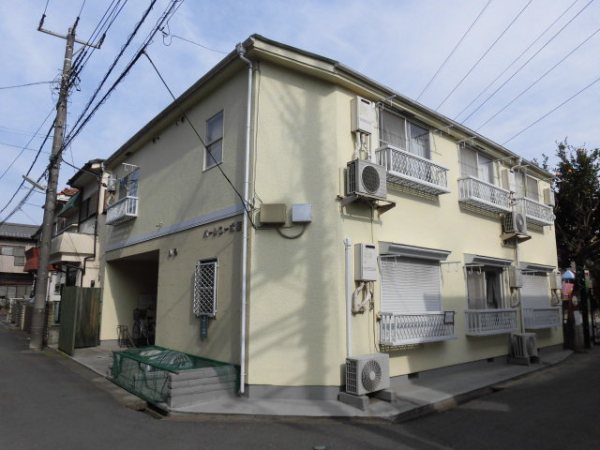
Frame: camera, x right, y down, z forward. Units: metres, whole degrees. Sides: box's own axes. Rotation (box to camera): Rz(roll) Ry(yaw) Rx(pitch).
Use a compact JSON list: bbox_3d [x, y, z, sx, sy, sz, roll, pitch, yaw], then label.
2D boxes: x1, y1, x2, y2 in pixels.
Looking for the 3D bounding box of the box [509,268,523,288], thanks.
[{"bbox_3d":[5.304,1.302,10.253,0.362,0.498,0.166,9,-12,-40],"label":"box"}]

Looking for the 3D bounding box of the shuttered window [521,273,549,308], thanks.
[{"bbox_3d":[6.340,1.794,11.176,1.752,1.027,0.091,9,-12,-40],"label":"shuttered window"}]

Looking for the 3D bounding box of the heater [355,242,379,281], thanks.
[{"bbox_3d":[1.159,0.675,7.381,0.375,0.615,0.185,9,-13,-39],"label":"heater"}]

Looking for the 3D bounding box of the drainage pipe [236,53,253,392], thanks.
[{"bbox_3d":[-0.927,-0.244,6.457,0.294,5.519,0.136,8,-12,-38],"label":"drainage pipe"}]

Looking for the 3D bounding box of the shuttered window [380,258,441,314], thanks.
[{"bbox_3d":[2.258,1.339,8.260,1.900,1.200,0.130,9,-13,-39],"label":"shuttered window"}]

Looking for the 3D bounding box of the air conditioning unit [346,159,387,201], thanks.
[{"bbox_3d":[1.071,-0.688,6.644,0.695,0.536,0.249,9,-12,-40],"label":"air conditioning unit"}]

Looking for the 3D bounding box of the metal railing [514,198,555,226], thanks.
[{"bbox_3d":[7.096,-0.360,12.565,2.140,0.550,0.320,9,-13,-39],"label":"metal railing"}]

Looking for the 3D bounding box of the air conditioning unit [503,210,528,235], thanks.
[{"bbox_3d":[5.760,-0.017,11.163,0.780,0.570,0.280,9,-13,-39],"label":"air conditioning unit"}]

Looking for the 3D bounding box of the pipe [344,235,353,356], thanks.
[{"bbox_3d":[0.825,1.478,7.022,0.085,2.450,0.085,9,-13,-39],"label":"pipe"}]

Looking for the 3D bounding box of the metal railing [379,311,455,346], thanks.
[{"bbox_3d":[2.119,1.785,7.349,1.895,0.513,0.287,9,-12,-40],"label":"metal railing"}]

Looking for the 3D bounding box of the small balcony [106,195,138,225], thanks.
[{"bbox_3d":[-4.990,-0.366,11.610,0.287,0.506,1.887,8,-12,-38],"label":"small balcony"}]

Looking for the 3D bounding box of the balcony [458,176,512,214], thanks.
[{"bbox_3d":[4.772,-0.719,10.638,2.250,0.540,0.320,9,-13,-39],"label":"balcony"}]

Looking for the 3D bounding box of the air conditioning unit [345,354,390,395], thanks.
[{"bbox_3d":[1.122,2.439,6.850,0.785,0.535,0.270,9,-13,-39],"label":"air conditioning unit"}]

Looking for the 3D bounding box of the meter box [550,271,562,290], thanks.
[{"bbox_3d":[8.089,1.767,13.137,0.400,0.580,0.190,9,-13,-39],"label":"meter box"}]

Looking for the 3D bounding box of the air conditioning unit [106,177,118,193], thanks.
[{"bbox_3d":[-5.700,-1.253,12.669,0.181,0.544,0.362,8,-12,-38],"label":"air conditioning unit"}]

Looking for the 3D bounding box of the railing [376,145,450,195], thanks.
[{"bbox_3d":[2.399,-1.086,8.670,2.170,0.560,0.330,9,-13,-39],"label":"railing"}]

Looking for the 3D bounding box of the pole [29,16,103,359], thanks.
[{"bbox_3d":[-8.026,-1.546,13.649,1.950,10.900,0.450,9,-13,-39],"label":"pole"}]

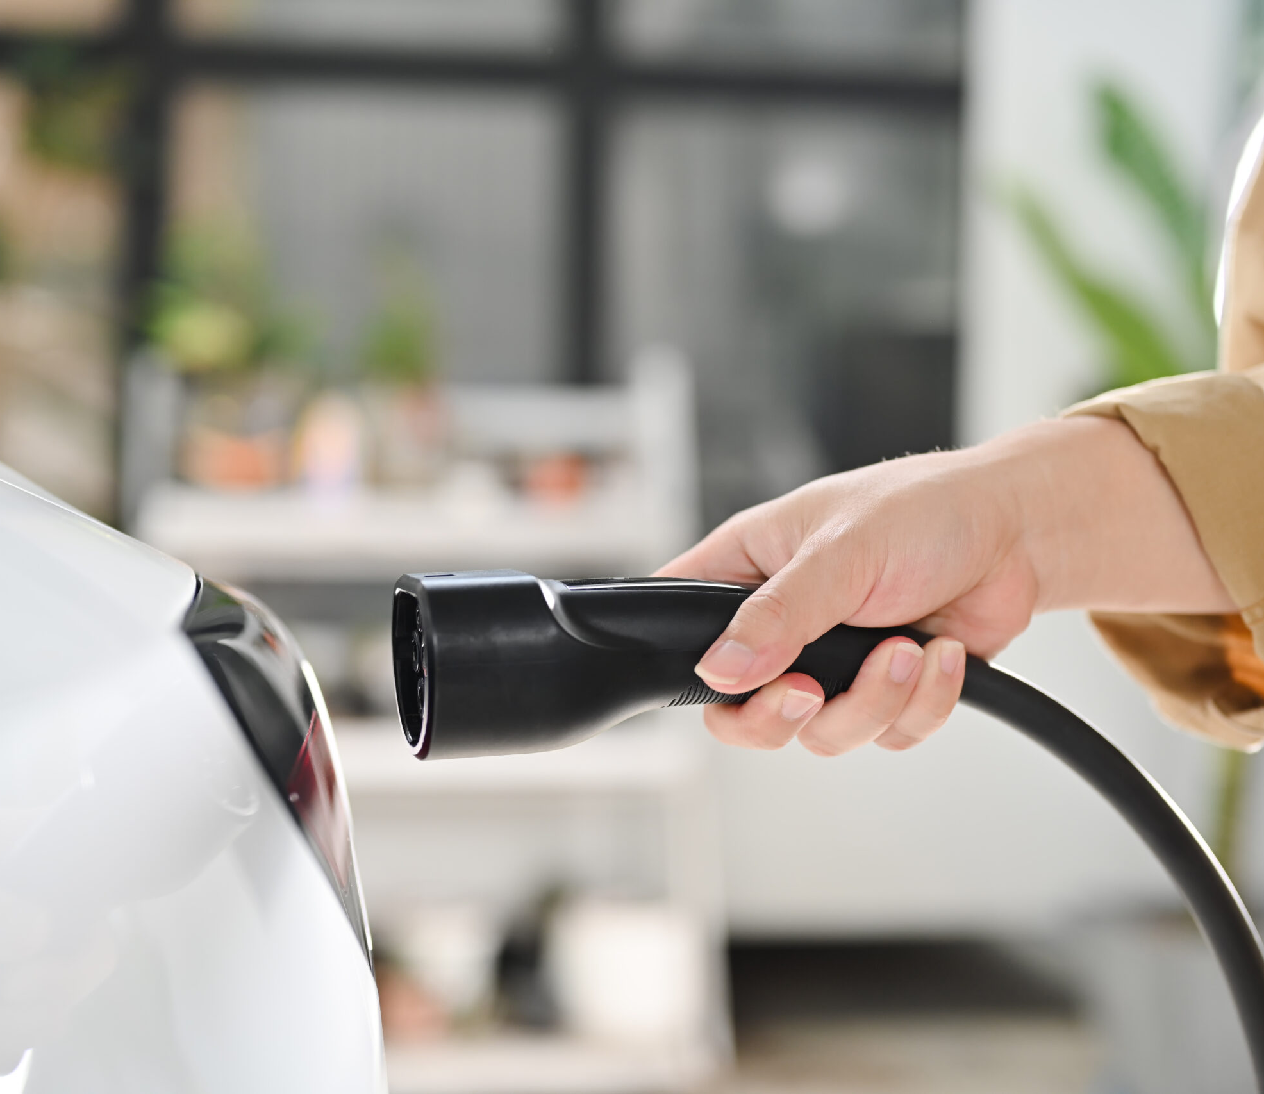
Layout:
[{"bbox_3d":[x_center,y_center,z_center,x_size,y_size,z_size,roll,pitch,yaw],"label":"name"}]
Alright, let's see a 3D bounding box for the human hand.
[{"bbox_3d":[0.103,0.015,0.755,0.187,0.105,0.098,-6,2,0],"label":"human hand"}]

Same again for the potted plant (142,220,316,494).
[{"bbox_3d":[-0.513,-0.240,2.900,0.210,0.340,0.200,1,2,0],"label":"potted plant"}]

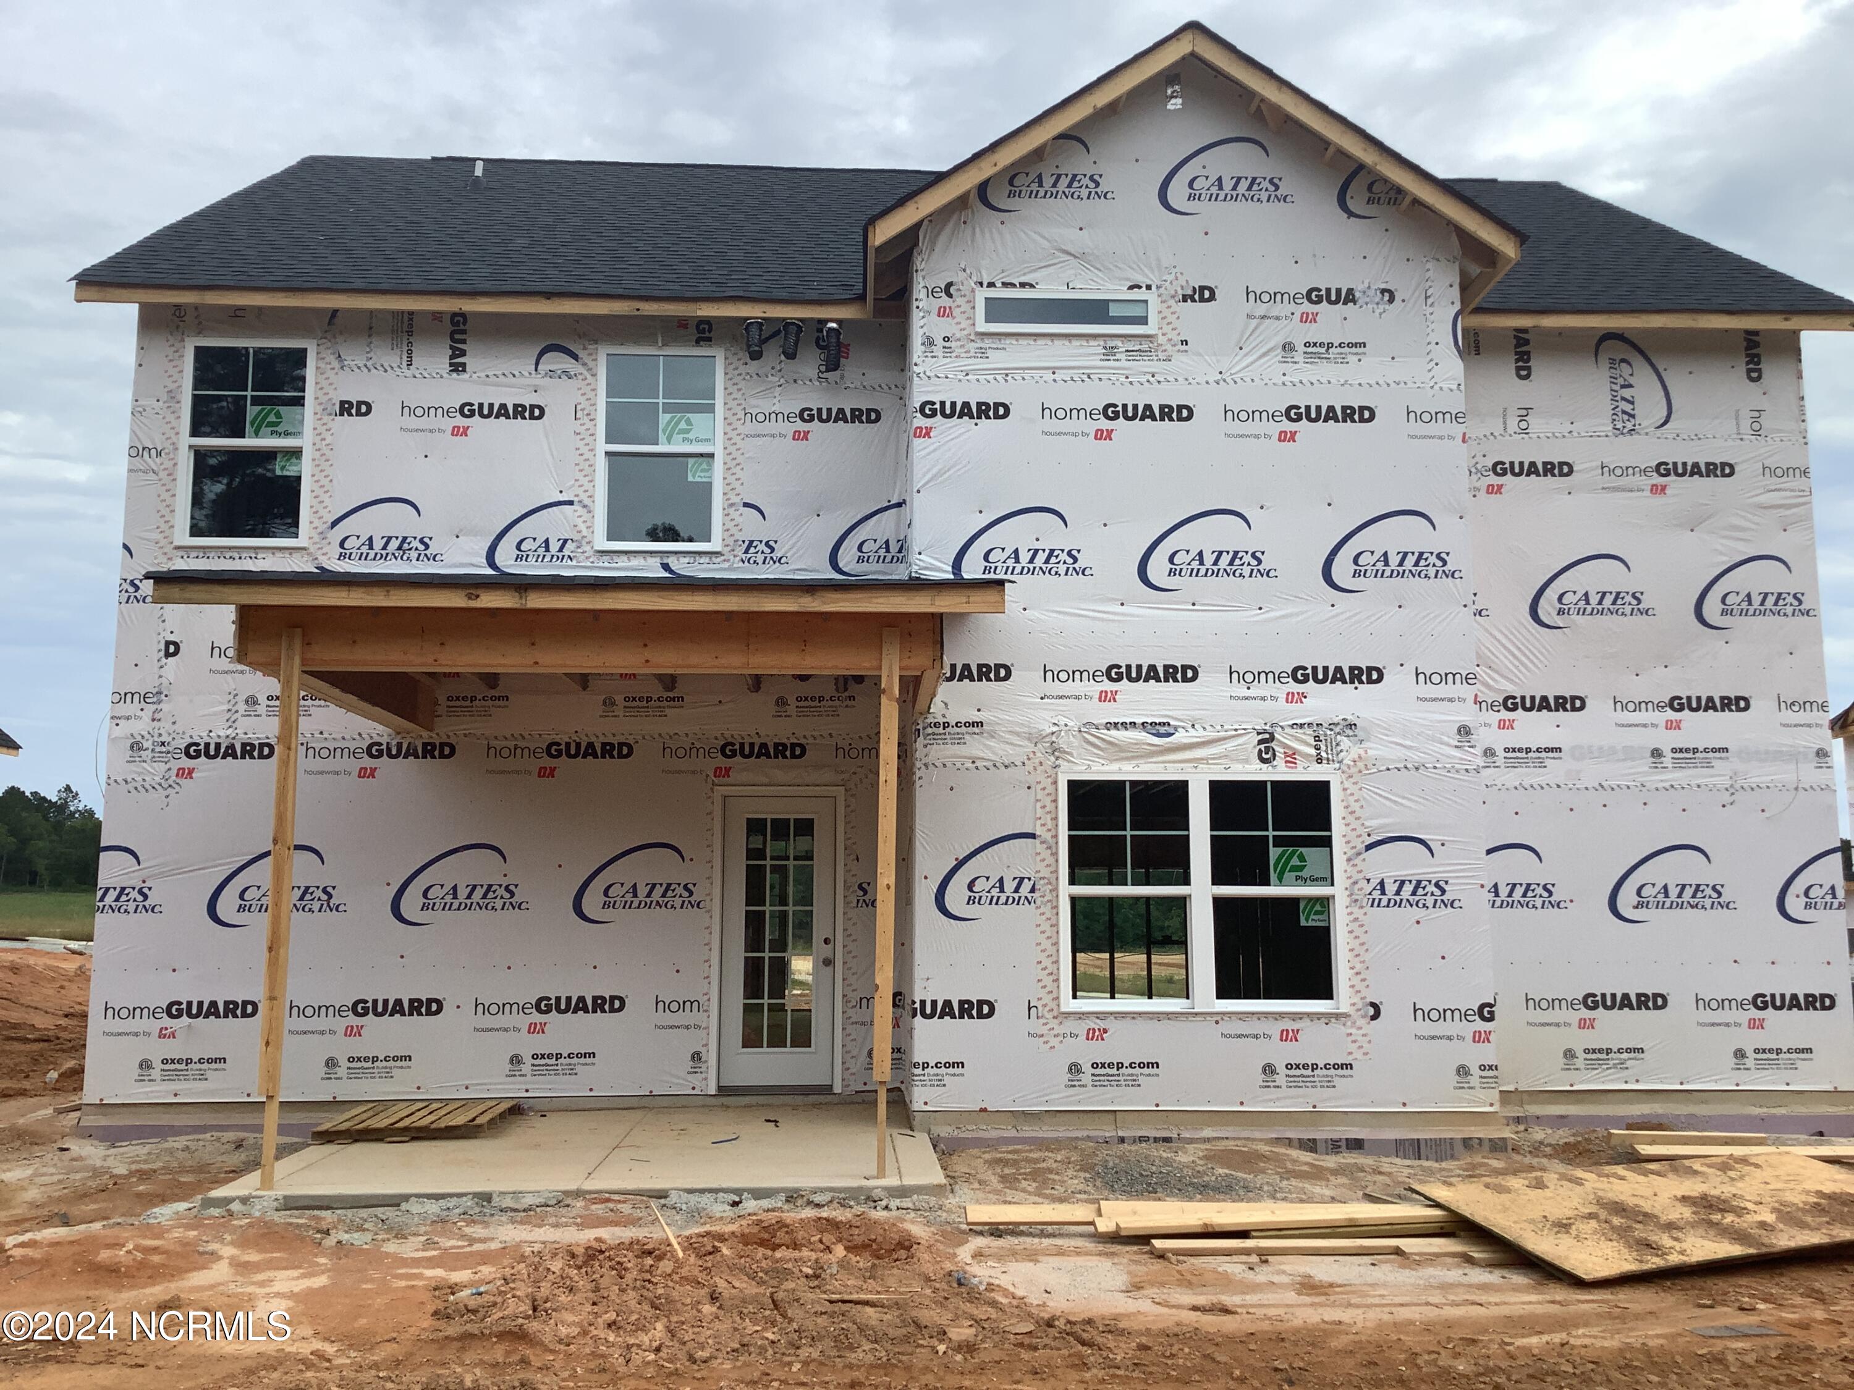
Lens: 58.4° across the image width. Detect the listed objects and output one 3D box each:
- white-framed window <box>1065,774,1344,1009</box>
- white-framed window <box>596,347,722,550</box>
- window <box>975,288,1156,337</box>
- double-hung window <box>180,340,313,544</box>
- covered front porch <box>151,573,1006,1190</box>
[{"bbox_3d":[1.778,1.278,10.755,1.839,1.530,0.100,0,-7,-3],"label":"white-framed window"},{"bbox_3d":[-1.941,-1.785,12.102,0.918,1.530,0.100,0,-7,-3],"label":"white-framed window"},{"bbox_3d":[0.945,-2.570,11.196,1.226,0.307,0.100,0,-7,-3],"label":"window"},{"bbox_3d":[-4.874,-1.802,11.927,0.918,1.530,0.100,0,-7,-3],"label":"double-hung window"},{"bbox_3d":[-1.844,0.911,10.037,4.324,3.550,3.400,0,-7,-3],"label":"covered front porch"}]

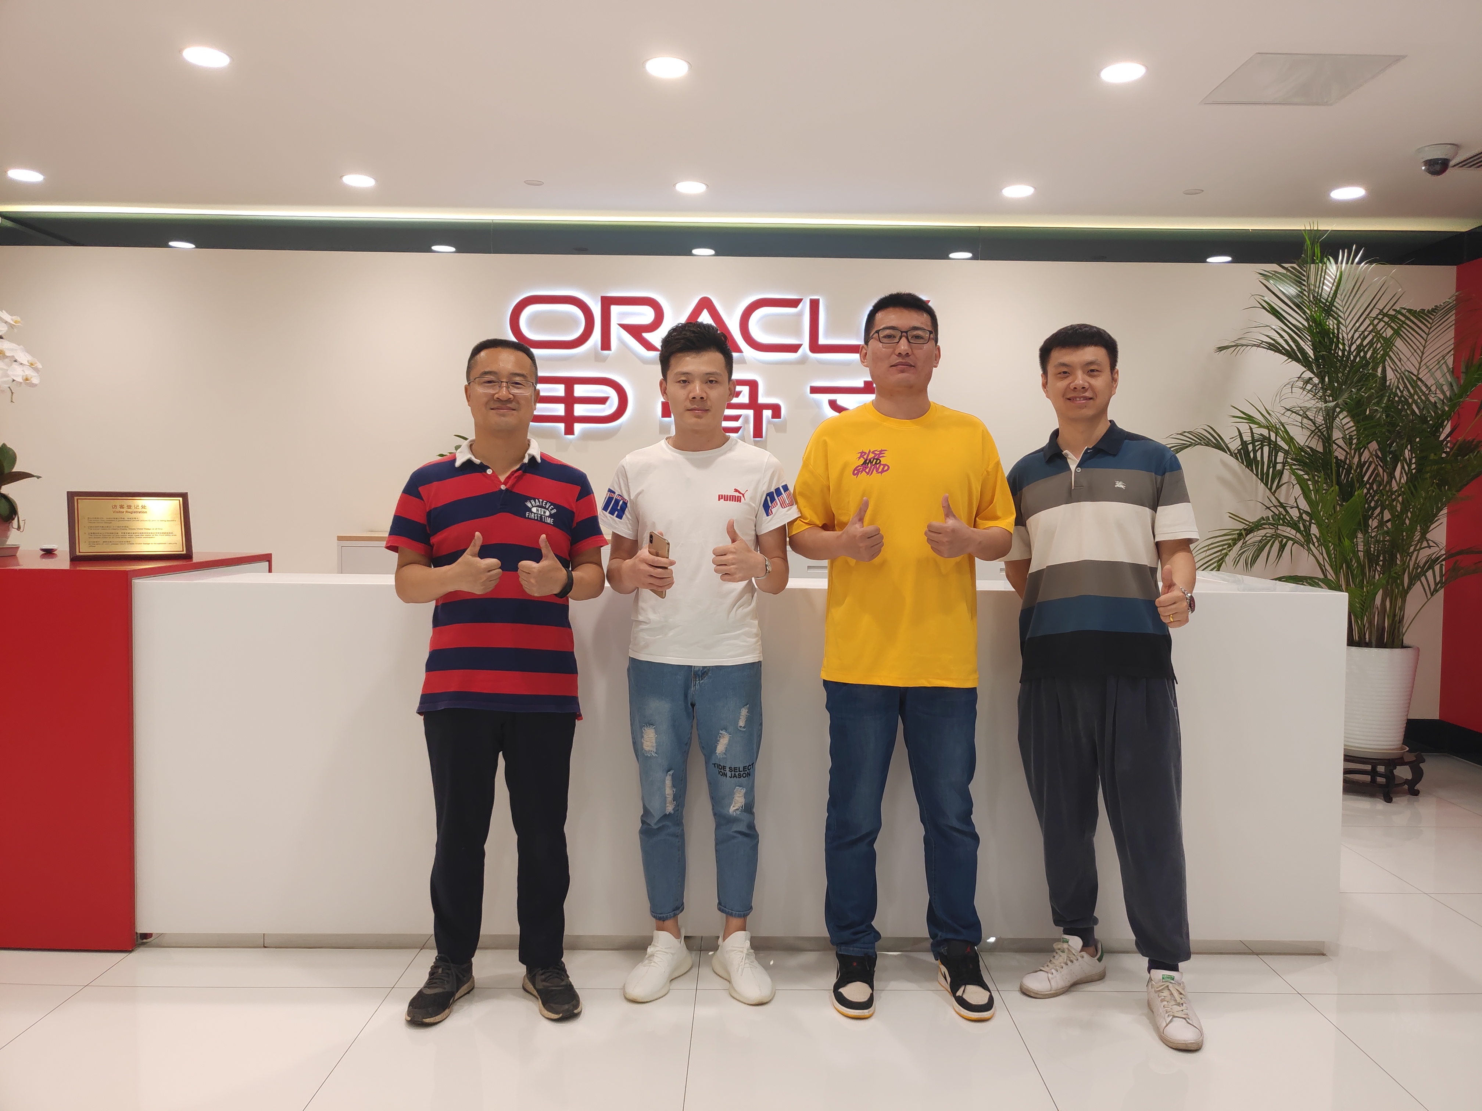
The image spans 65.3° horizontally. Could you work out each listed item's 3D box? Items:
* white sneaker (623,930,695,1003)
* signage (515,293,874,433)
[{"bbox_3d":[-0.213,1.080,3.095,0.115,0.130,0.290,2,3,26],"label":"white sneaker"},{"bbox_3d":[-0.109,-0.964,5.888,2.130,0.740,0.090,1,3,0],"label":"signage"}]

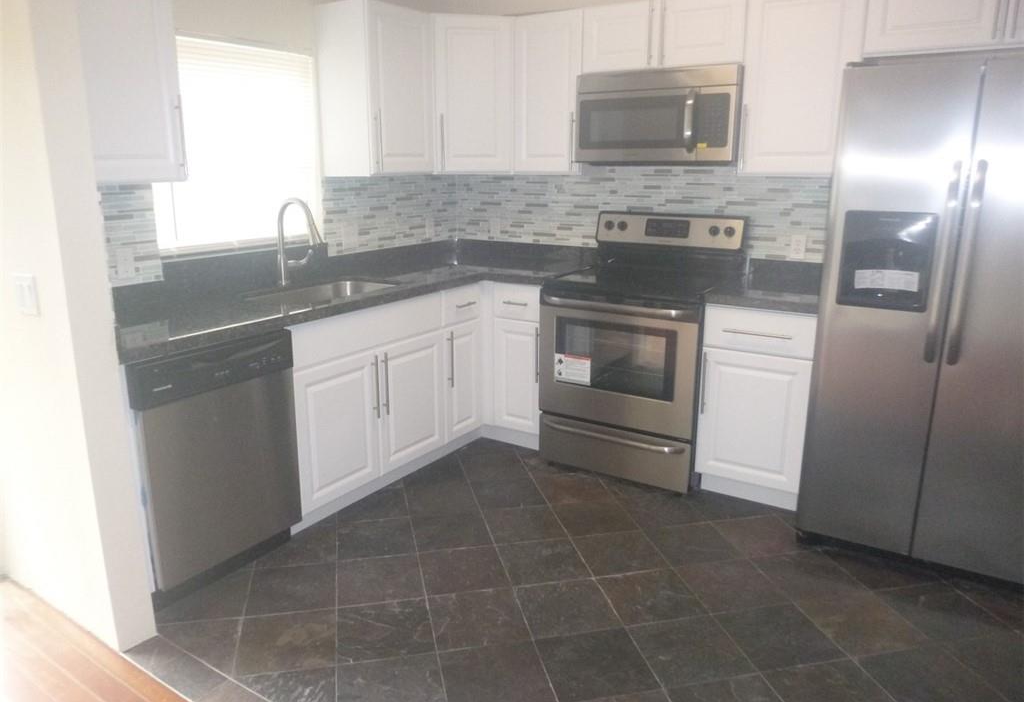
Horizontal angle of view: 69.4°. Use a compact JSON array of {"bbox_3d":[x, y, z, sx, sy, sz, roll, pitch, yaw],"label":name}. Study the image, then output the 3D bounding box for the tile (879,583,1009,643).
[{"bbox_3d":[1.443,0.884,2.485,0.303,0.012,0.303,-3,14,-12],"label":"tile"}]

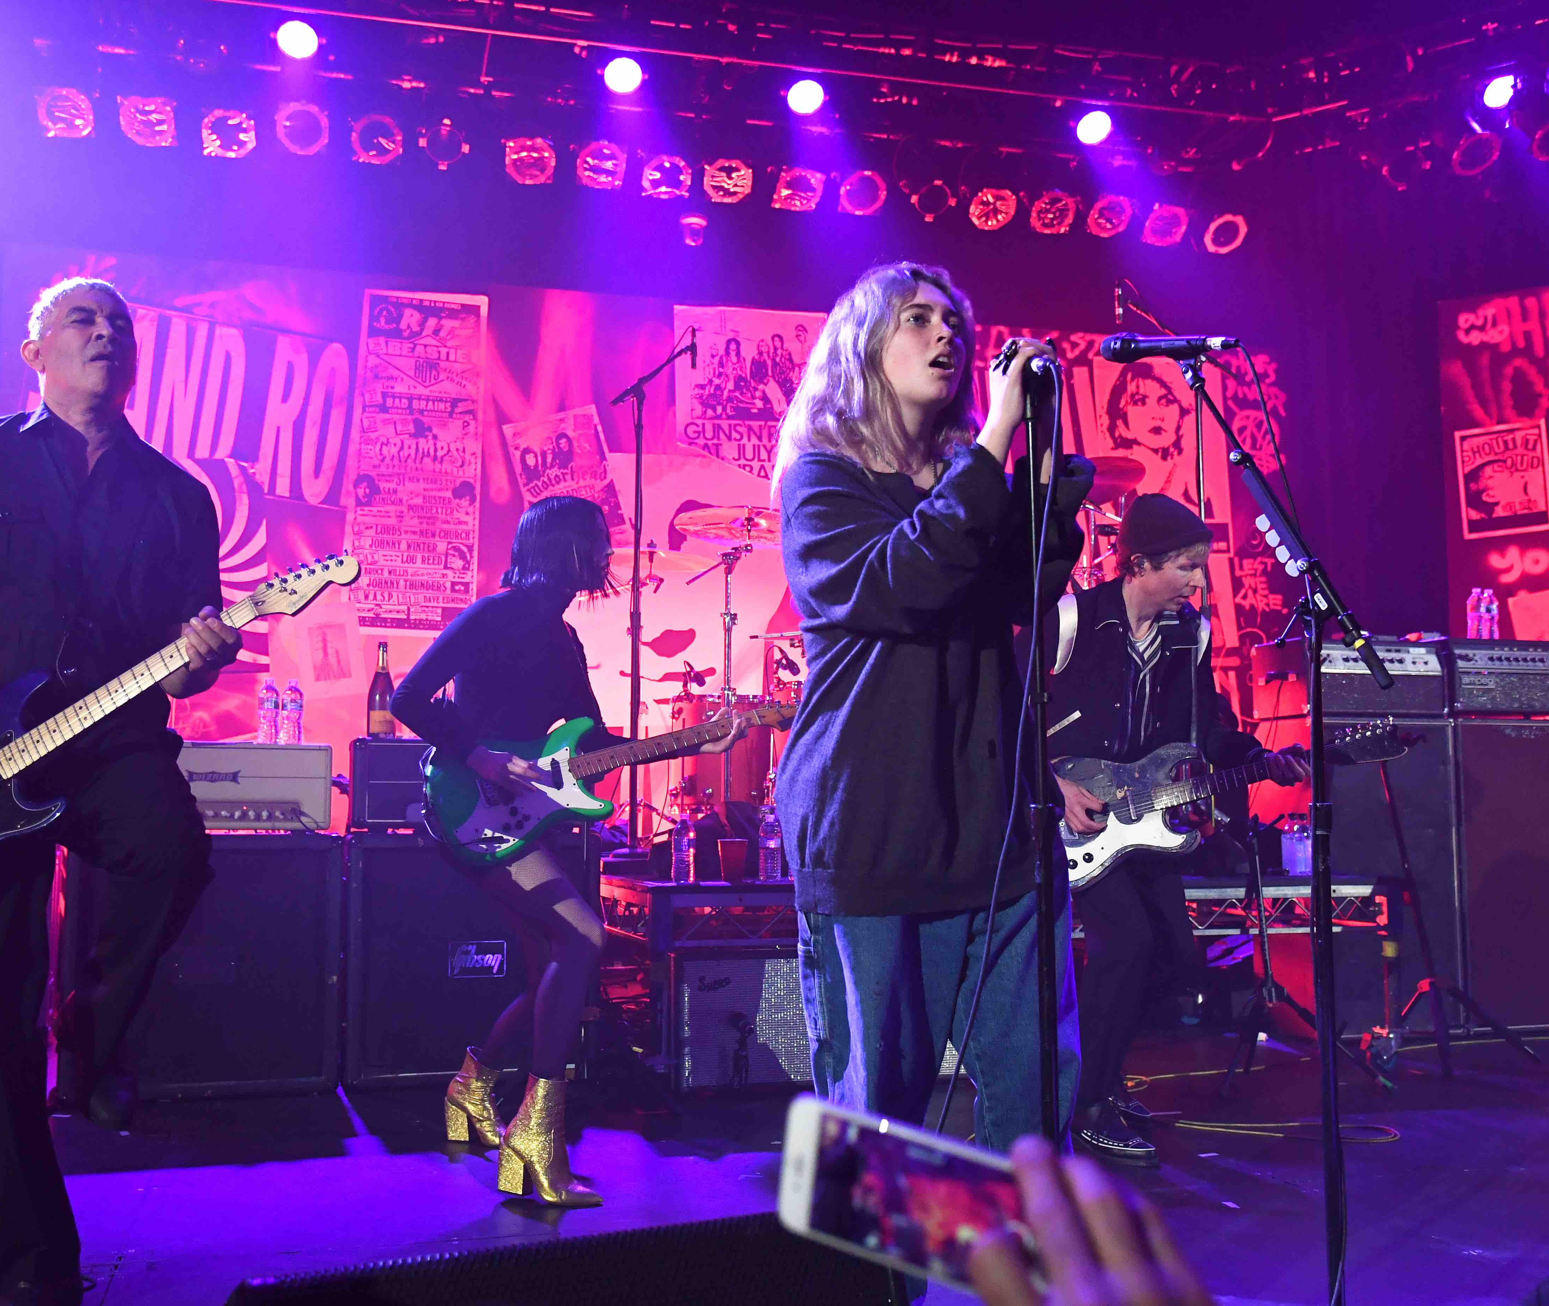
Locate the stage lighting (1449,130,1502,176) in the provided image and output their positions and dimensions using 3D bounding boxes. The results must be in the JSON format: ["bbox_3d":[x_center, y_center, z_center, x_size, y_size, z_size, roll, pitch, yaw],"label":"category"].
[{"bbox_3d":[3.598,-2.679,8.799,0.260,0.300,0.260,2,-44,-17],"label":"stage lighting"}]

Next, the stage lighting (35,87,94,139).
[{"bbox_3d":[-3.375,-2.632,8.063,0.265,0.290,0.275,2,-49,-17],"label":"stage lighting"}]

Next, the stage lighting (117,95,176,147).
[{"bbox_3d":[-2.956,-2.548,8.014,0.260,0.260,0.340,1,24,-16],"label":"stage lighting"}]

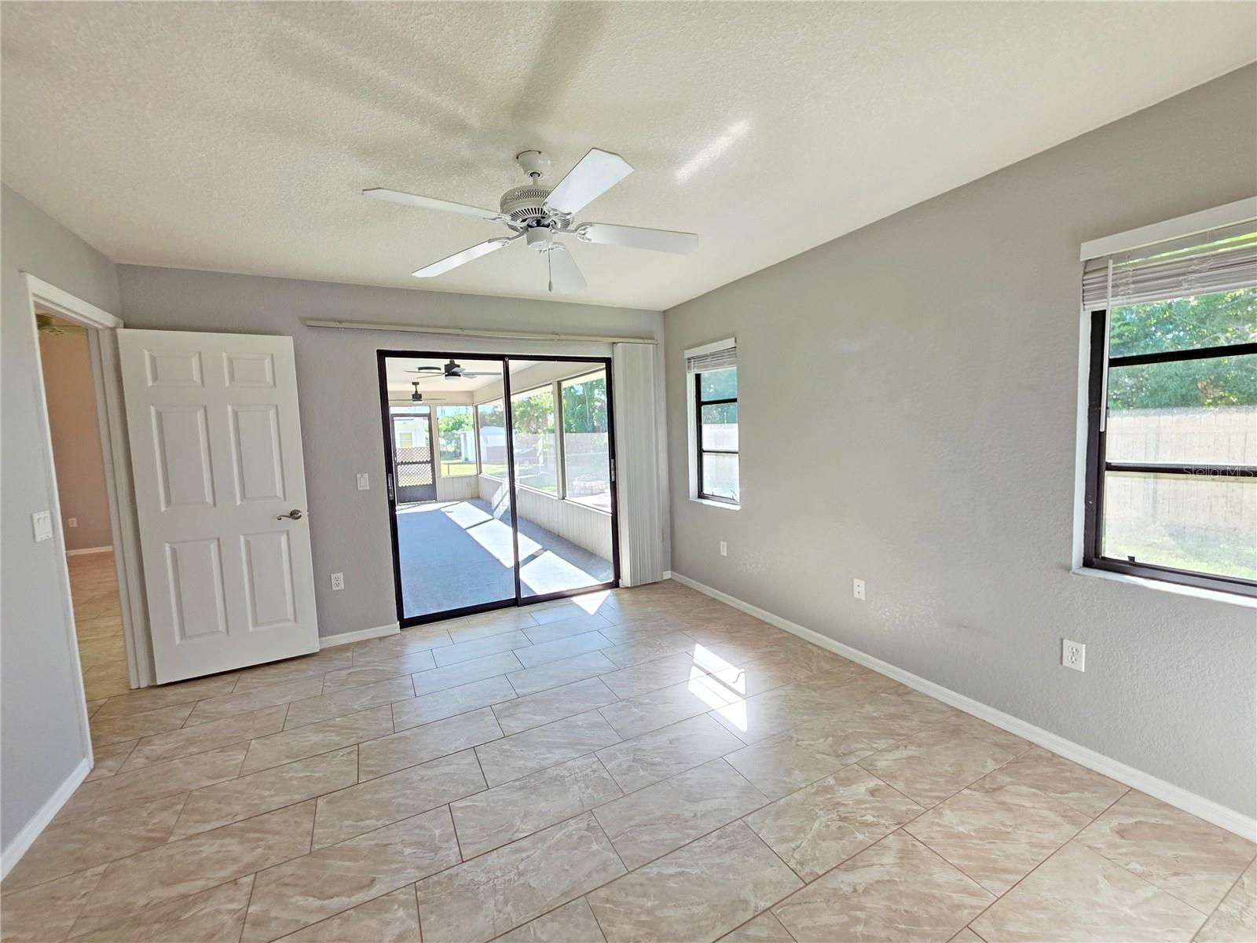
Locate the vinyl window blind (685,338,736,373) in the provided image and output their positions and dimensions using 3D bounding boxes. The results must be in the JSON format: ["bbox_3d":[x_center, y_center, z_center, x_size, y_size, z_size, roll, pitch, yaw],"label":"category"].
[{"bbox_3d":[0.683,-0.922,3.839,0.070,0.197,0.673,-4,5,-27],"label":"vinyl window blind"}]

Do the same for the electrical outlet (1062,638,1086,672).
[{"bbox_3d":[1.813,0.751,1.922,0.008,0.115,0.071,-4,5,-27],"label":"electrical outlet"}]

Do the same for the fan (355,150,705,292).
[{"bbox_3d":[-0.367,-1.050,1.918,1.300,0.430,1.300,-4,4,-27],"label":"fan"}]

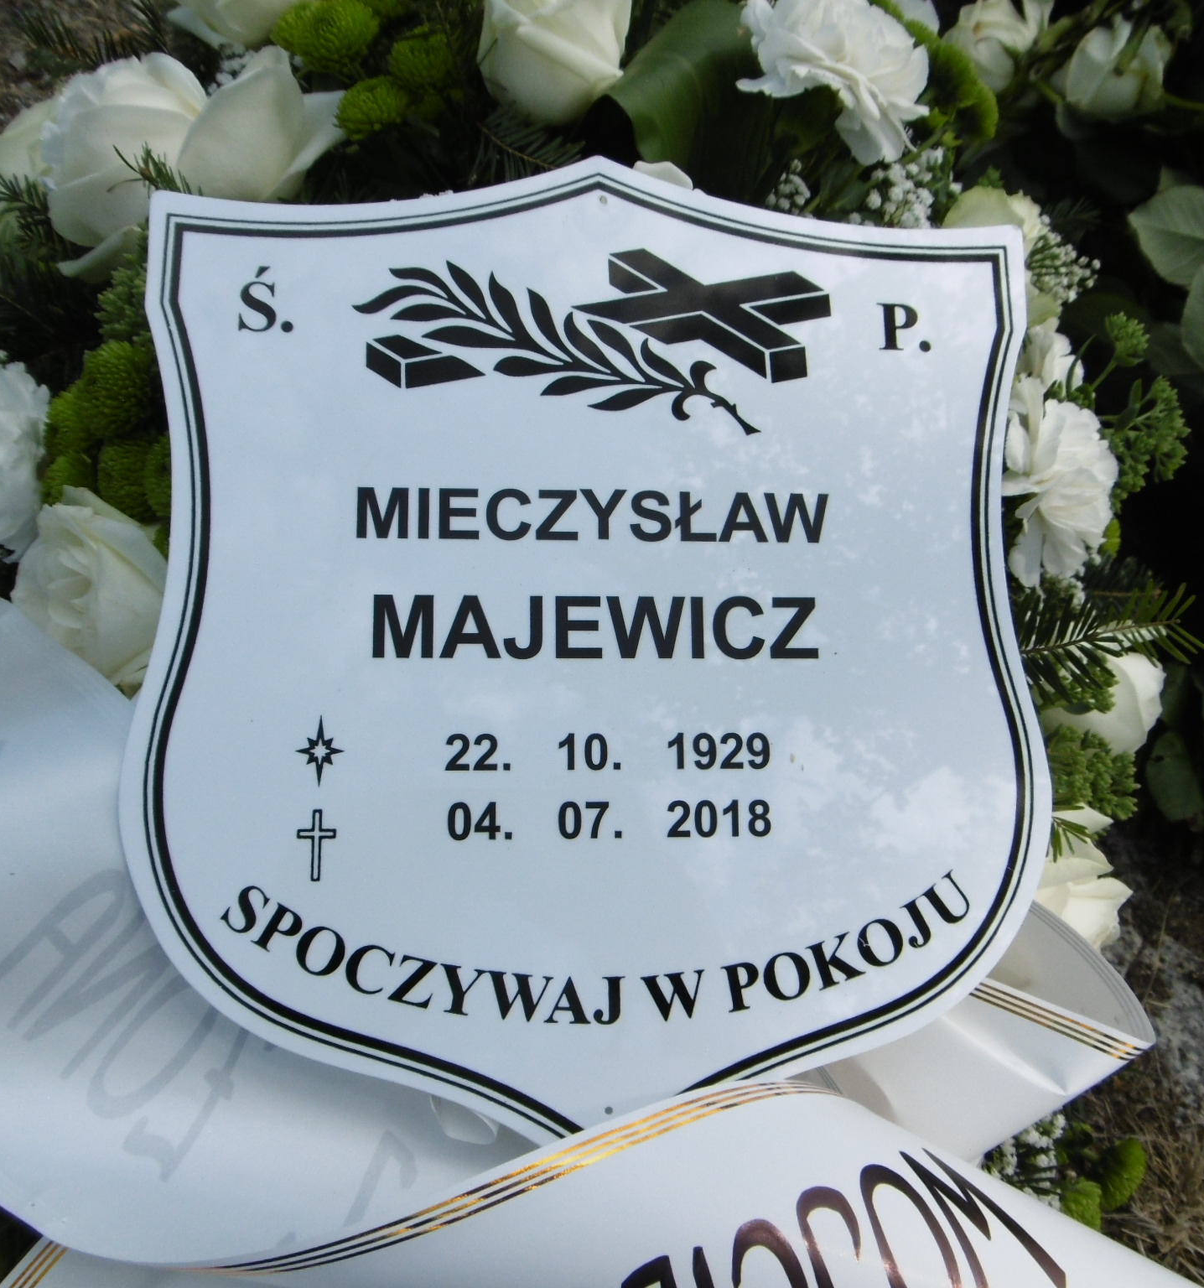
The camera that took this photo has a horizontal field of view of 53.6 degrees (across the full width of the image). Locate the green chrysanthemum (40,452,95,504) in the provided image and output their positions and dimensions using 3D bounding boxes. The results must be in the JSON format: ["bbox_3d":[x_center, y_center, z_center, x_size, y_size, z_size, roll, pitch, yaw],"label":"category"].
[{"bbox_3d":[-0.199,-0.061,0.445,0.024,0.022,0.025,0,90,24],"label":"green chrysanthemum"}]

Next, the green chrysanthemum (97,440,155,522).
[{"bbox_3d":[-0.173,-0.060,0.435,0.027,0.025,0.031,0,90,21],"label":"green chrysanthemum"}]

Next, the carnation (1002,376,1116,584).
[{"bbox_3d":[0.152,-0.054,0.395,0.063,0.045,0.066,0,87,-45],"label":"carnation"}]

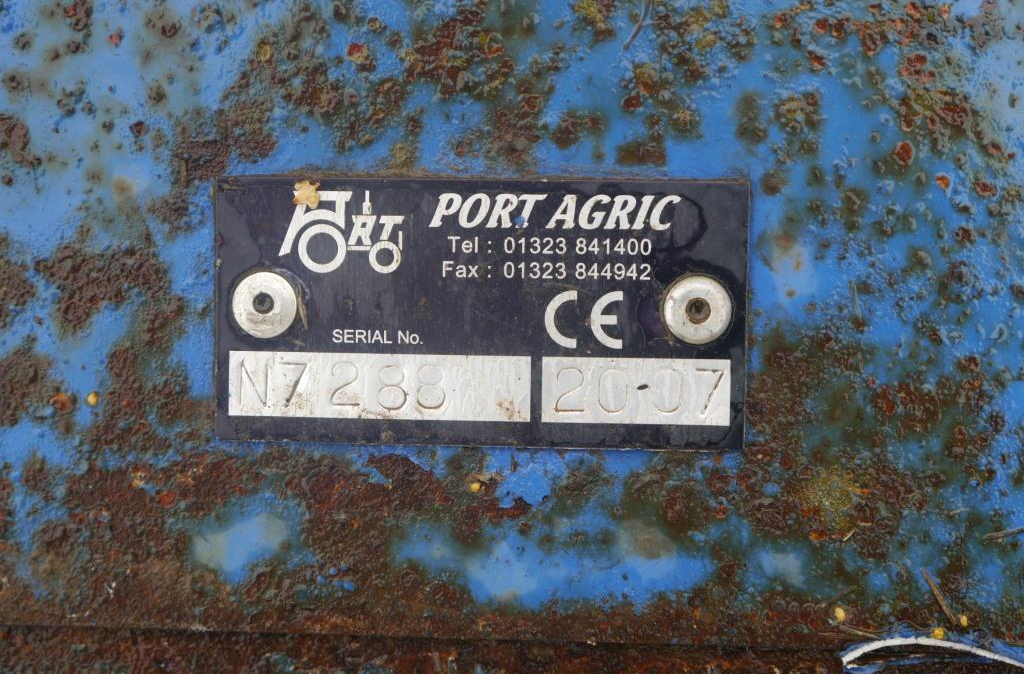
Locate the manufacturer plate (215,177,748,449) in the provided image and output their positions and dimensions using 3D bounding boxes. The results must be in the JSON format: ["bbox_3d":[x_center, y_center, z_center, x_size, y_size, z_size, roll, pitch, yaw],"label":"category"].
[{"bbox_3d":[-0.005,-0.003,0.210,0.075,0.002,0.038,1,92,4],"label":"manufacturer plate"}]

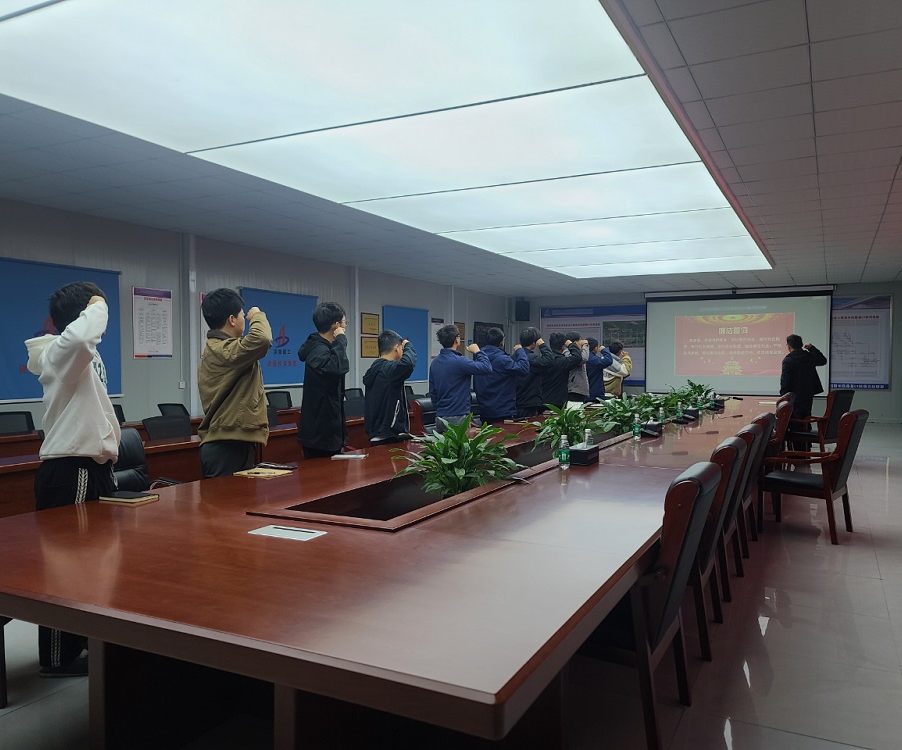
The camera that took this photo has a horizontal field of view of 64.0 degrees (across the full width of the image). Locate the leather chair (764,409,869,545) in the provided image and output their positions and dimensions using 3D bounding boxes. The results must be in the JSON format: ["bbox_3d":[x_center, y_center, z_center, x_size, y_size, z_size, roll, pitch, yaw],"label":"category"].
[{"bbox_3d":[2.947,0.782,5.882,0.690,1.020,0.600,1,2,37],"label":"leather chair"}]

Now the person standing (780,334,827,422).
[{"bbox_3d":[5.056,0.302,10.359,0.660,1.762,0.450,0,1,10],"label":"person standing"}]

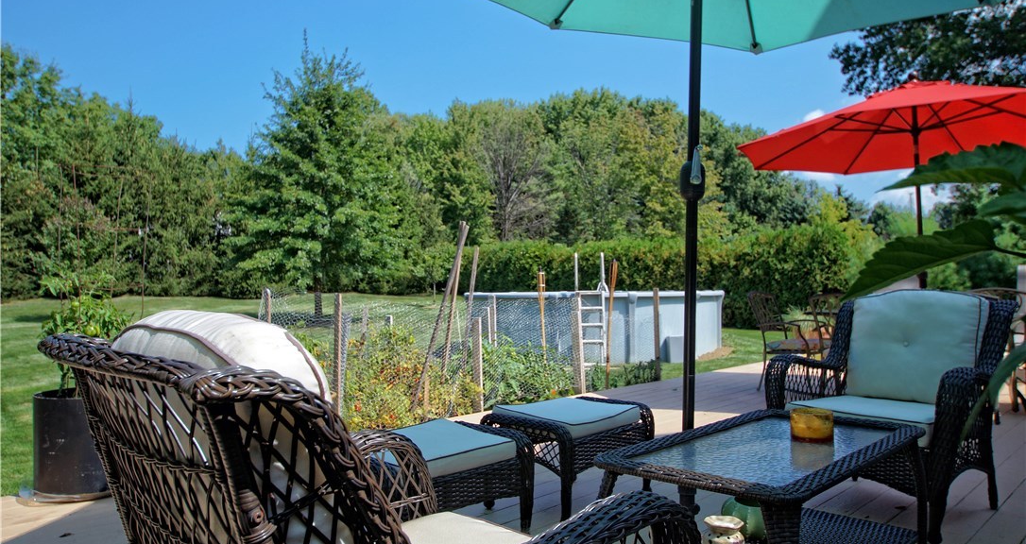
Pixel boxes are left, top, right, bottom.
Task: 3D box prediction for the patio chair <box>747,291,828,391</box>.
[{"bbox_3d":[2.730,0.677,6.660,0.650,0.955,0.600,-2,-3,44],"label":"patio chair"}]

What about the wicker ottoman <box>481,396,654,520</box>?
[{"bbox_3d":[0.255,0.808,2.997,0.510,0.425,0.600,-2,-3,44],"label":"wicker ottoman"}]

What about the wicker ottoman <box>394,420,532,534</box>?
[{"bbox_3d":[-0.308,0.785,2.383,0.510,0.425,0.600,-2,-3,42],"label":"wicker ottoman"}]

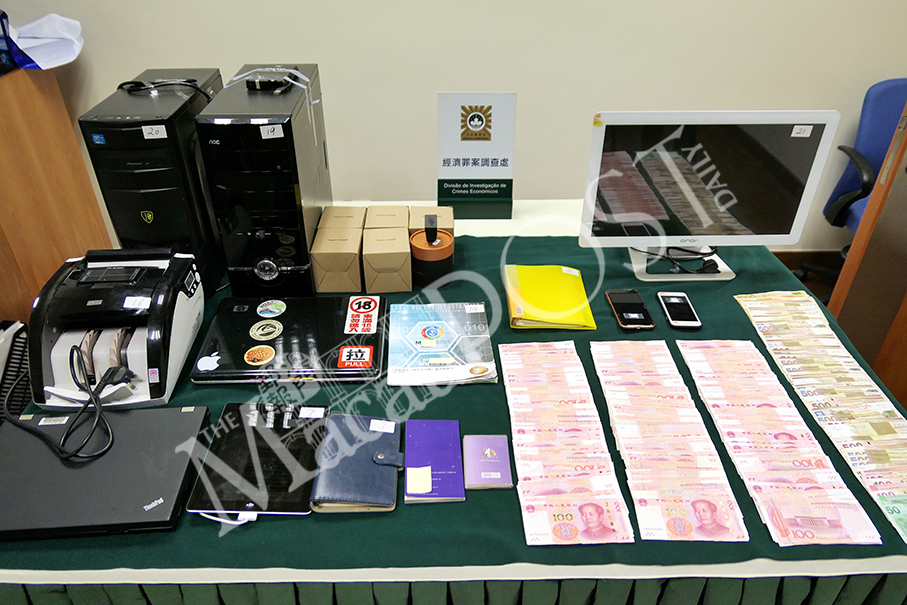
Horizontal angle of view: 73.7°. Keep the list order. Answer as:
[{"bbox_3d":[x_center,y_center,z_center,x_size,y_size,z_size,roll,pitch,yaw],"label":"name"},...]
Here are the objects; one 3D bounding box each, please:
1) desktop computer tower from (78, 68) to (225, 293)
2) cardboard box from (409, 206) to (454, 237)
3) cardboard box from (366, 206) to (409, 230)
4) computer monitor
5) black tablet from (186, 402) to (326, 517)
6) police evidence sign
[{"bbox_3d":[-0.637,-0.286,1.401,0.167,0.394,0.382,-1,35,-4],"label":"desktop computer tower"},{"bbox_3d":[-0.055,-0.172,1.558,0.107,0.102,0.134,0,32,-2],"label":"cardboard box"},{"bbox_3d":[-0.160,-0.166,1.497,0.103,0.103,0.114,-1,35,-3],"label":"cardboard box"},{"bbox_3d":[0.565,-0.270,1.441,0.535,0.394,0.190,-1,34,-2],"label":"computer monitor"},{"bbox_3d":[-0.308,0.251,0.991,0.188,0.012,0.236,0,34,-1],"label":"black tablet"},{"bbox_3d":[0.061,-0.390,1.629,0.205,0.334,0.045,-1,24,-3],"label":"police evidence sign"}]

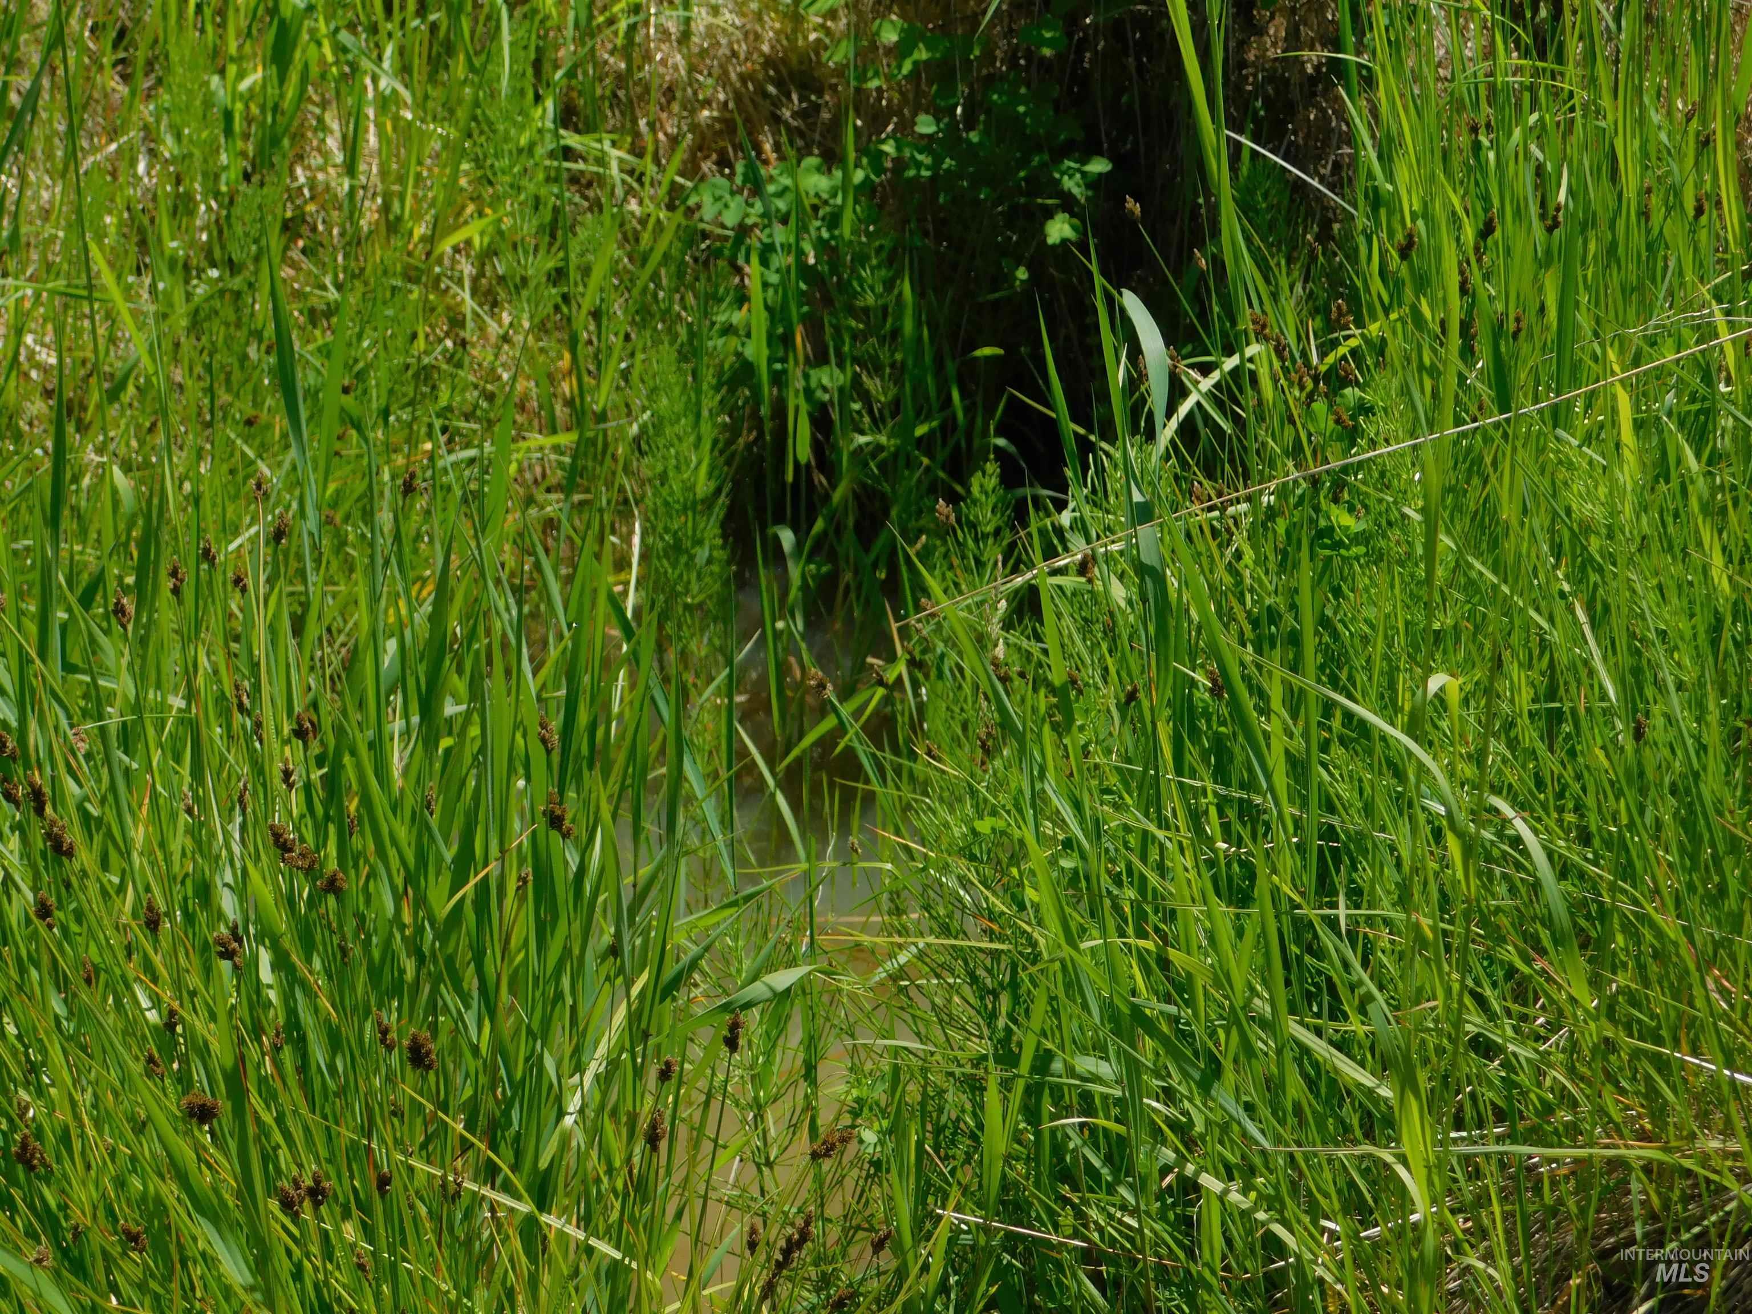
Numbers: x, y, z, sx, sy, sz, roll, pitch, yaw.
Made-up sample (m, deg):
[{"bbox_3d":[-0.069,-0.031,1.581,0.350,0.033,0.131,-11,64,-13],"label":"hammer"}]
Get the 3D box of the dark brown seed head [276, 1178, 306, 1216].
[{"bbox_3d":[-0.292,0.270,2.300,0.014,0.017,0.012,-9,20,0],"label":"dark brown seed head"}]

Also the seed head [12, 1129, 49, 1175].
[{"bbox_3d":[-0.422,0.247,2.300,0.015,0.020,0.013,-15,19,0],"label":"seed head"}]

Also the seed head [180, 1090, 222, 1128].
[{"bbox_3d":[-0.341,0.229,2.330,0.020,0.015,0.018,0,20,0],"label":"seed head"}]

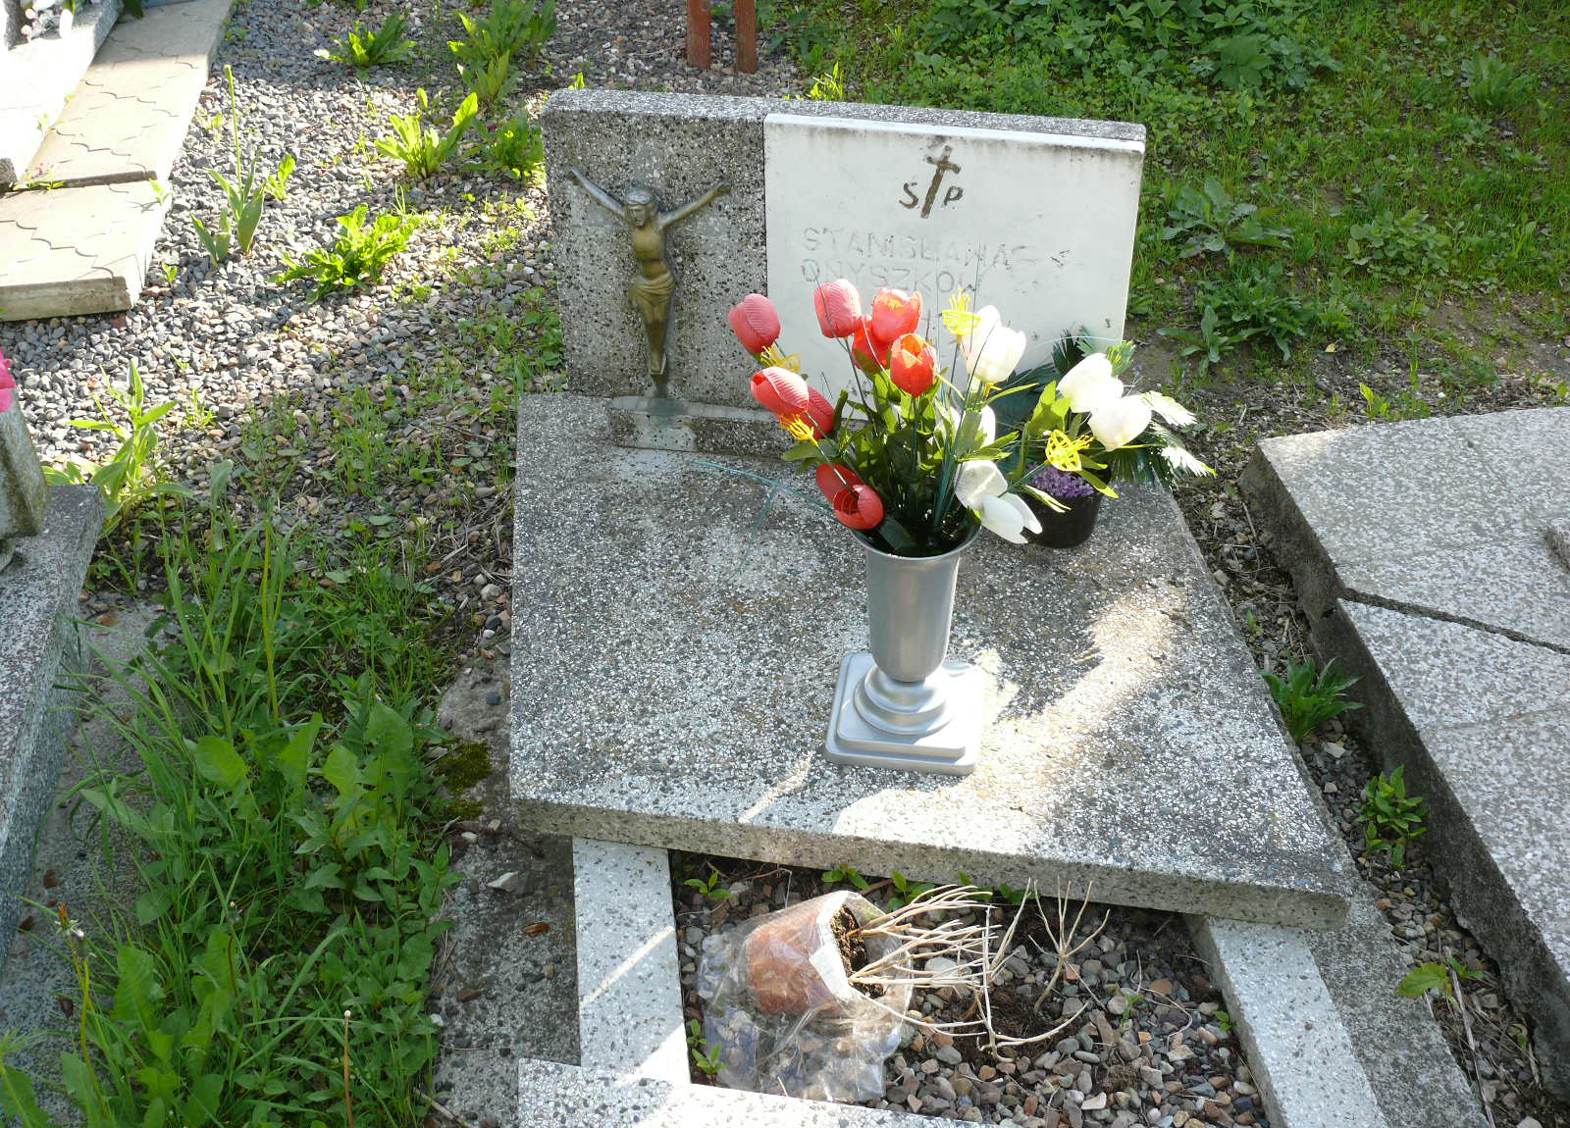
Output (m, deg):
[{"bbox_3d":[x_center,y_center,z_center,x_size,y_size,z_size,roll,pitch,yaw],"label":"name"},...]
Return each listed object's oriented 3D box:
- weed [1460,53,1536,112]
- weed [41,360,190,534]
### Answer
[{"bbox_3d":[1.764,-1.190,3.925,0.188,0.128,0.160,0,32,0],"label":"weed"},{"bbox_3d":[-0.973,-0.153,2.268,0.200,0.240,0.170,-1,40,0],"label":"weed"}]

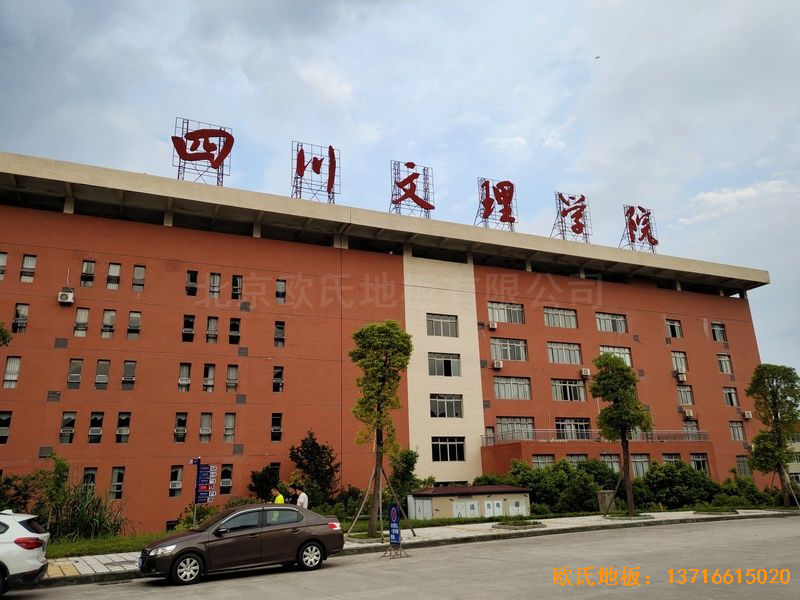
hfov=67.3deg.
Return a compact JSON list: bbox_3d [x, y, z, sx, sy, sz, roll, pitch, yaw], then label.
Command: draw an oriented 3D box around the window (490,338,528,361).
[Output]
[{"bbox_3d":[9.632,4.347,52.662,3.762,1.907,0.160,5,-18,-22],"label":"window"}]

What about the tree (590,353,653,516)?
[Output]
[{"bbox_3d":[9.420,5.560,25.500,2.600,6.800,2.600,5,-18,-22],"label":"tree"}]

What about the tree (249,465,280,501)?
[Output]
[{"bbox_3d":[-7.058,10.118,31.266,1.664,2.960,1.664,5,-19,-23],"label":"tree"}]

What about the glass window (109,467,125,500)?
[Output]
[{"bbox_3d":[-17.240,11.216,36.748,0.710,1.893,0.150,5,-19,-23],"label":"glass window"}]

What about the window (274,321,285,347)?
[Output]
[{"bbox_3d":[-9.006,2.568,45.119,0.769,1.972,0.160,5,-18,-22],"label":"window"}]

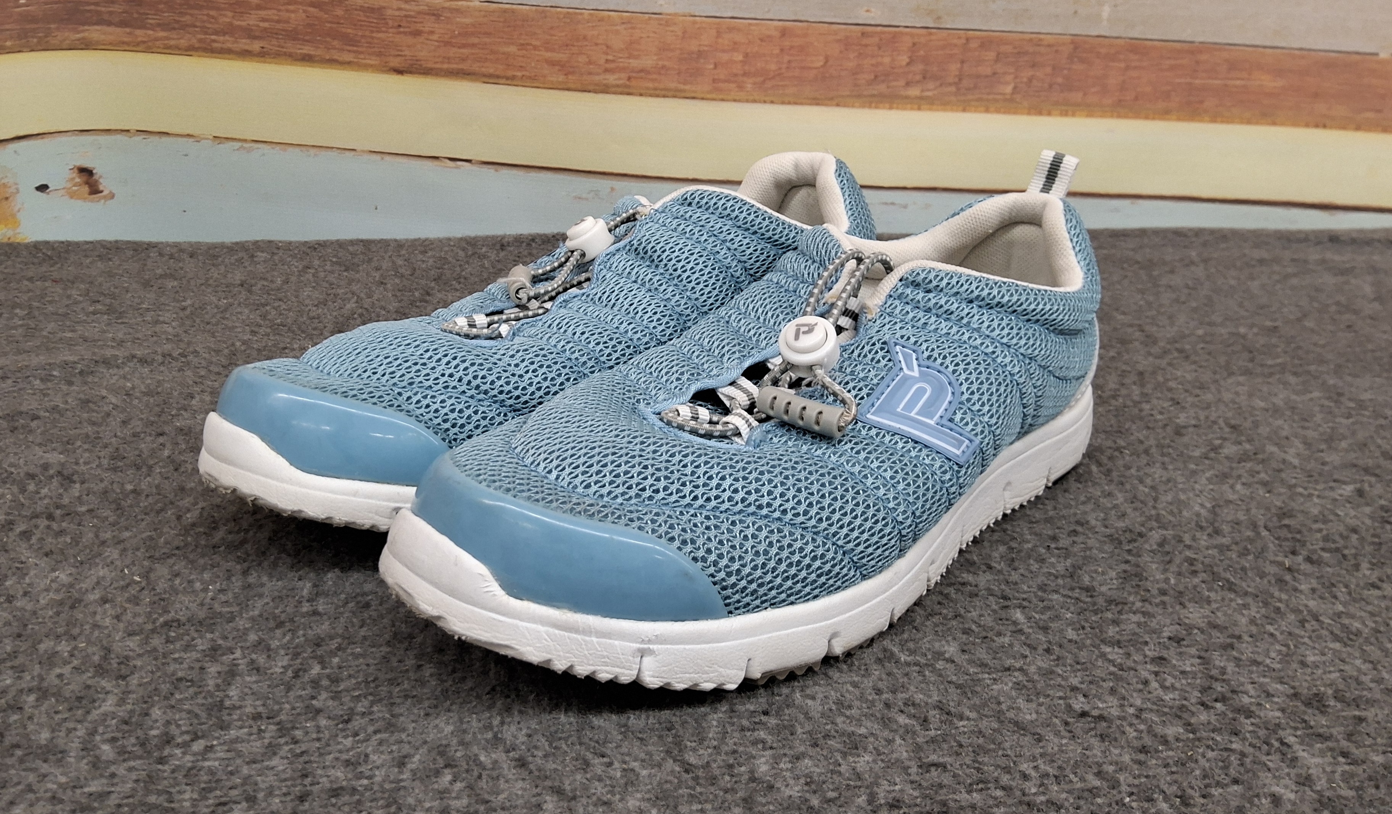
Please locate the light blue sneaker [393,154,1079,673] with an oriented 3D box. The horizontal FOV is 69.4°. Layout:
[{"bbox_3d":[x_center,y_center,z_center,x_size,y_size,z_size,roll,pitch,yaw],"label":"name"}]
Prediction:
[{"bbox_3d":[0.038,-0.011,0.296,0.270,0.100,0.103,-19,28,-39],"label":"light blue sneaker"}]

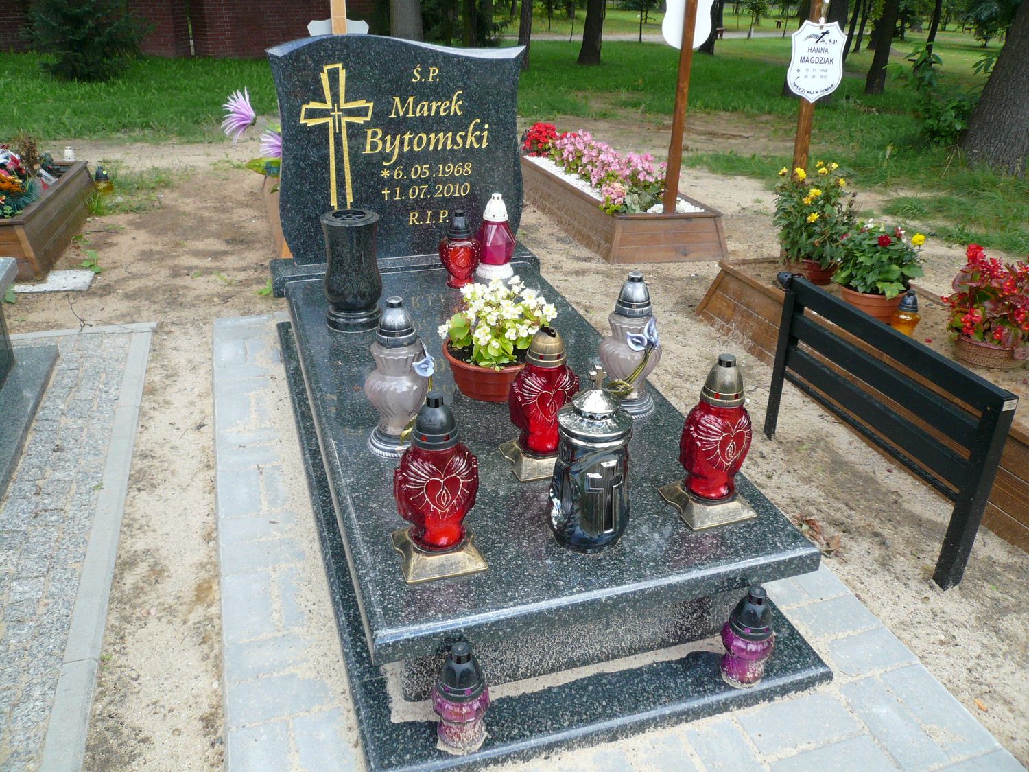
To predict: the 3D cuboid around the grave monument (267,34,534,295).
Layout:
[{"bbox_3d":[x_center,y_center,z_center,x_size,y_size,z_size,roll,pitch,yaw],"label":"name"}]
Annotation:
[{"bbox_3d":[-0.356,-0.713,2.688,0.890,0.769,0.185,-7,28,-17],"label":"grave monument"}]

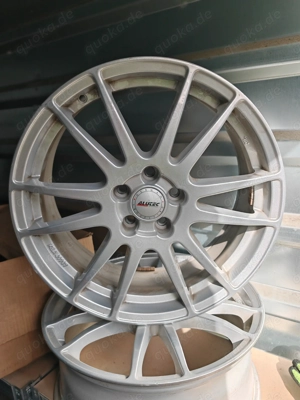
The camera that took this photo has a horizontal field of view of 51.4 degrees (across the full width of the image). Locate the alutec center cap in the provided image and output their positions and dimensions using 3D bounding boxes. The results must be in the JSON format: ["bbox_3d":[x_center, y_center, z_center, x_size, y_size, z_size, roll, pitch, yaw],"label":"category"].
[{"bbox_3d":[-0.002,0.007,0.577,0.064,0.064,0.015,-3,15,-1],"label":"alutec center cap"}]

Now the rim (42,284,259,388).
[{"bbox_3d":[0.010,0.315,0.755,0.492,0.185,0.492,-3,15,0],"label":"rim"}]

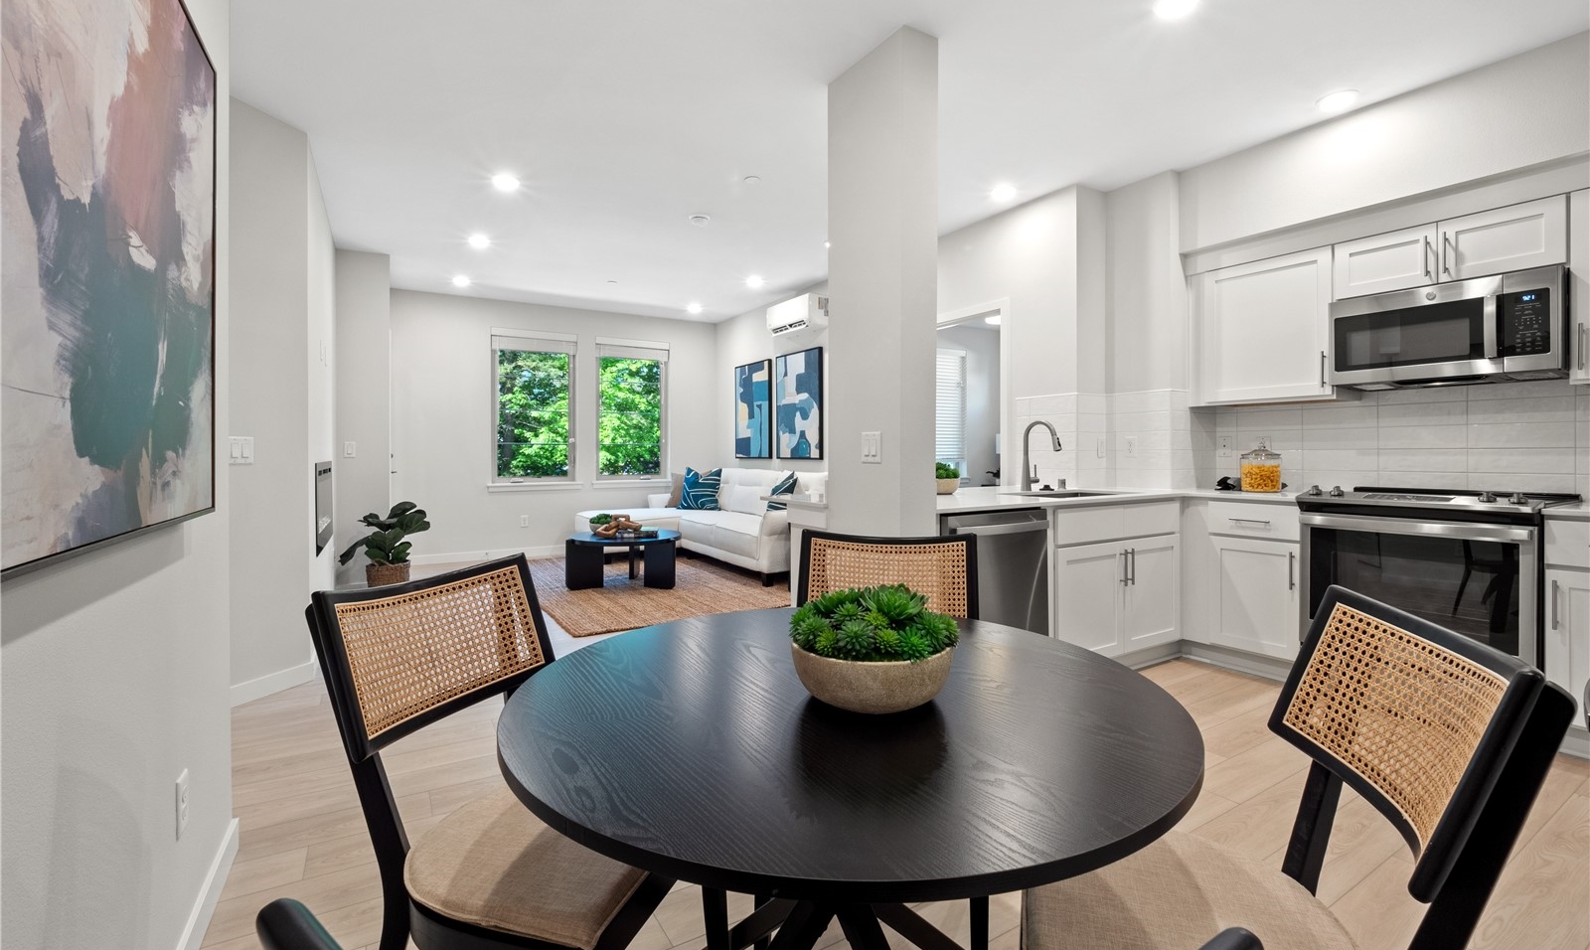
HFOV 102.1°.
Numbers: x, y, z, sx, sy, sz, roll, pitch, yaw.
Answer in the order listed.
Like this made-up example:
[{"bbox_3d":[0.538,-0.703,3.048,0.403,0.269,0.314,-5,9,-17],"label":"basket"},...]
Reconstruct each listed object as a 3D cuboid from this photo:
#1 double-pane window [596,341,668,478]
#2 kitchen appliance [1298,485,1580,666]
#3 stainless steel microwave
[{"bbox_3d":[-1.983,-0.793,7.881,0.885,1.665,0.120,-1,2,-32],"label":"double-pane window"},{"bbox_3d":[2.863,0.573,2.919,0.670,0.935,0.765,-1,2,-32],"label":"kitchen appliance"},{"bbox_3d":[3.030,-0.638,2.990,0.410,0.420,0.757,-1,2,-32],"label":"stainless steel microwave"}]

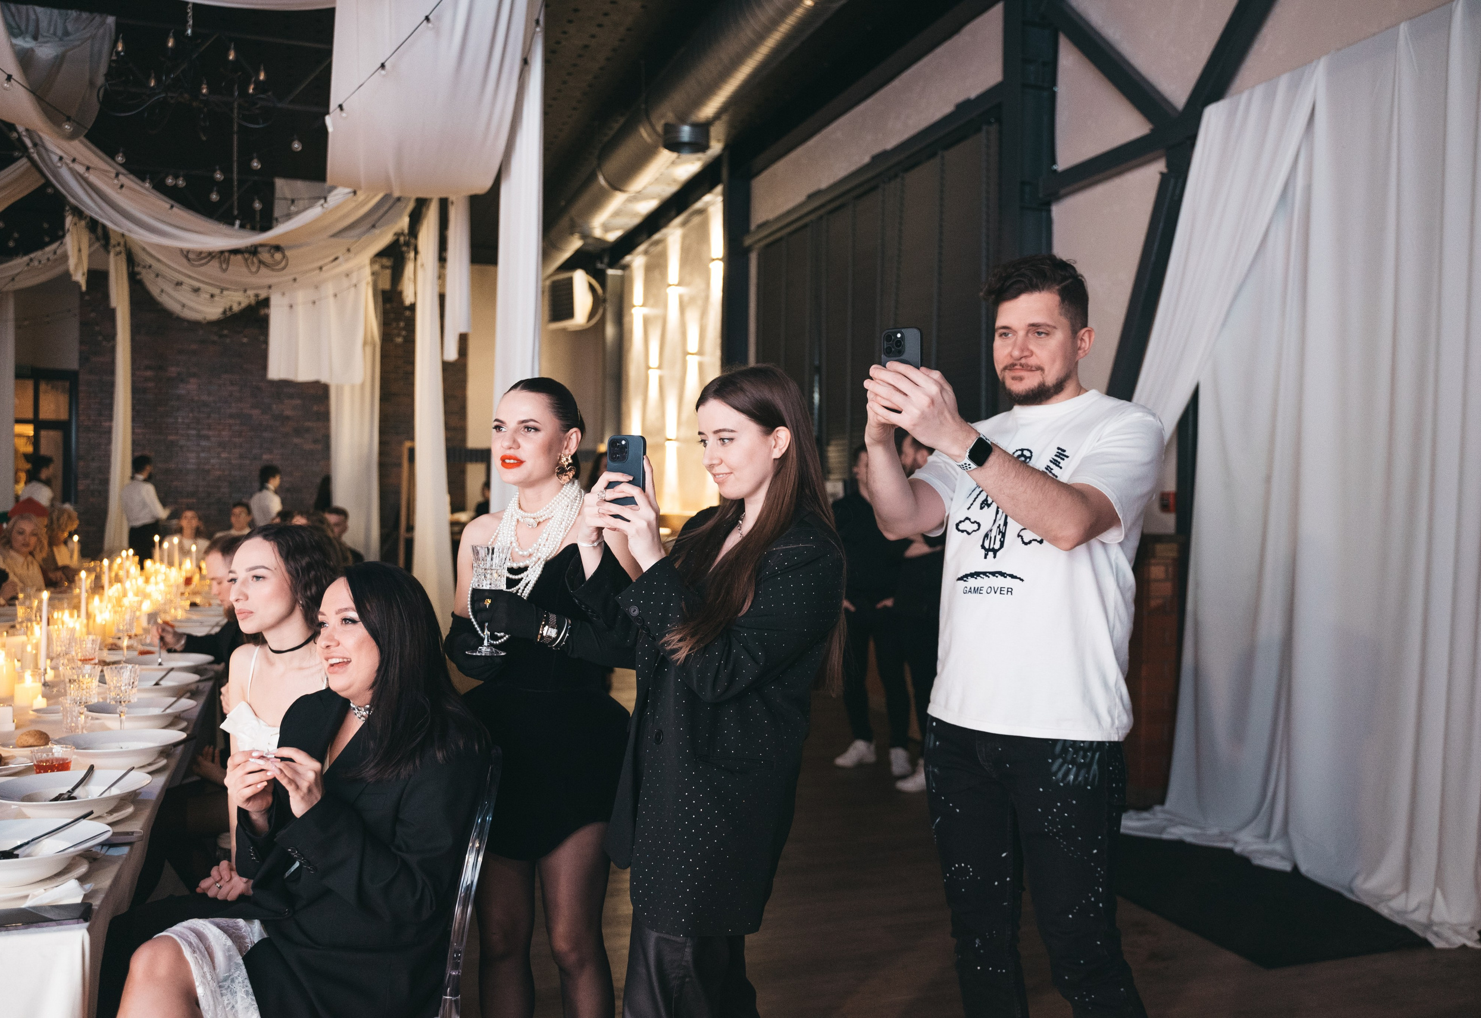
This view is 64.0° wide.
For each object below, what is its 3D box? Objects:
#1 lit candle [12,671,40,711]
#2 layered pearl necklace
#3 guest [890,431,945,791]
[{"bbox_3d":[-2.275,0.573,3.780,0.078,0.110,0.078,1,1,0],"label":"lit candle"},{"bbox_3d":[-0.391,0.057,2.310,0.160,0.225,0.150,1,0,30],"label":"layered pearl necklace"},{"bbox_3d":[0.910,0.500,5.950,0.360,1.780,0.500,0,1,-26],"label":"guest"}]

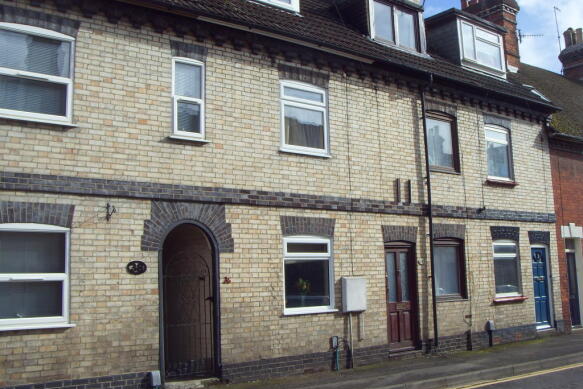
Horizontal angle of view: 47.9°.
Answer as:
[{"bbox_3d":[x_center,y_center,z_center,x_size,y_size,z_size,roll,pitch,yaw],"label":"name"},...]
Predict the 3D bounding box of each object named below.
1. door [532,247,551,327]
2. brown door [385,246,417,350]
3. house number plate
[{"bbox_3d":[5.915,2.176,15.587,0.700,1.870,0.080,4,-9,-38],"label":"door"},{"bbox_3d":[2.061,1.944,12.538,0.820,1.970,0.090,4,-9,-38],"label":"brown door"},{"bbox_3d":[-2.153,1.022,9.146,0.295,0.195,0.020,4,-9,-38],"label":"house number plate"}]

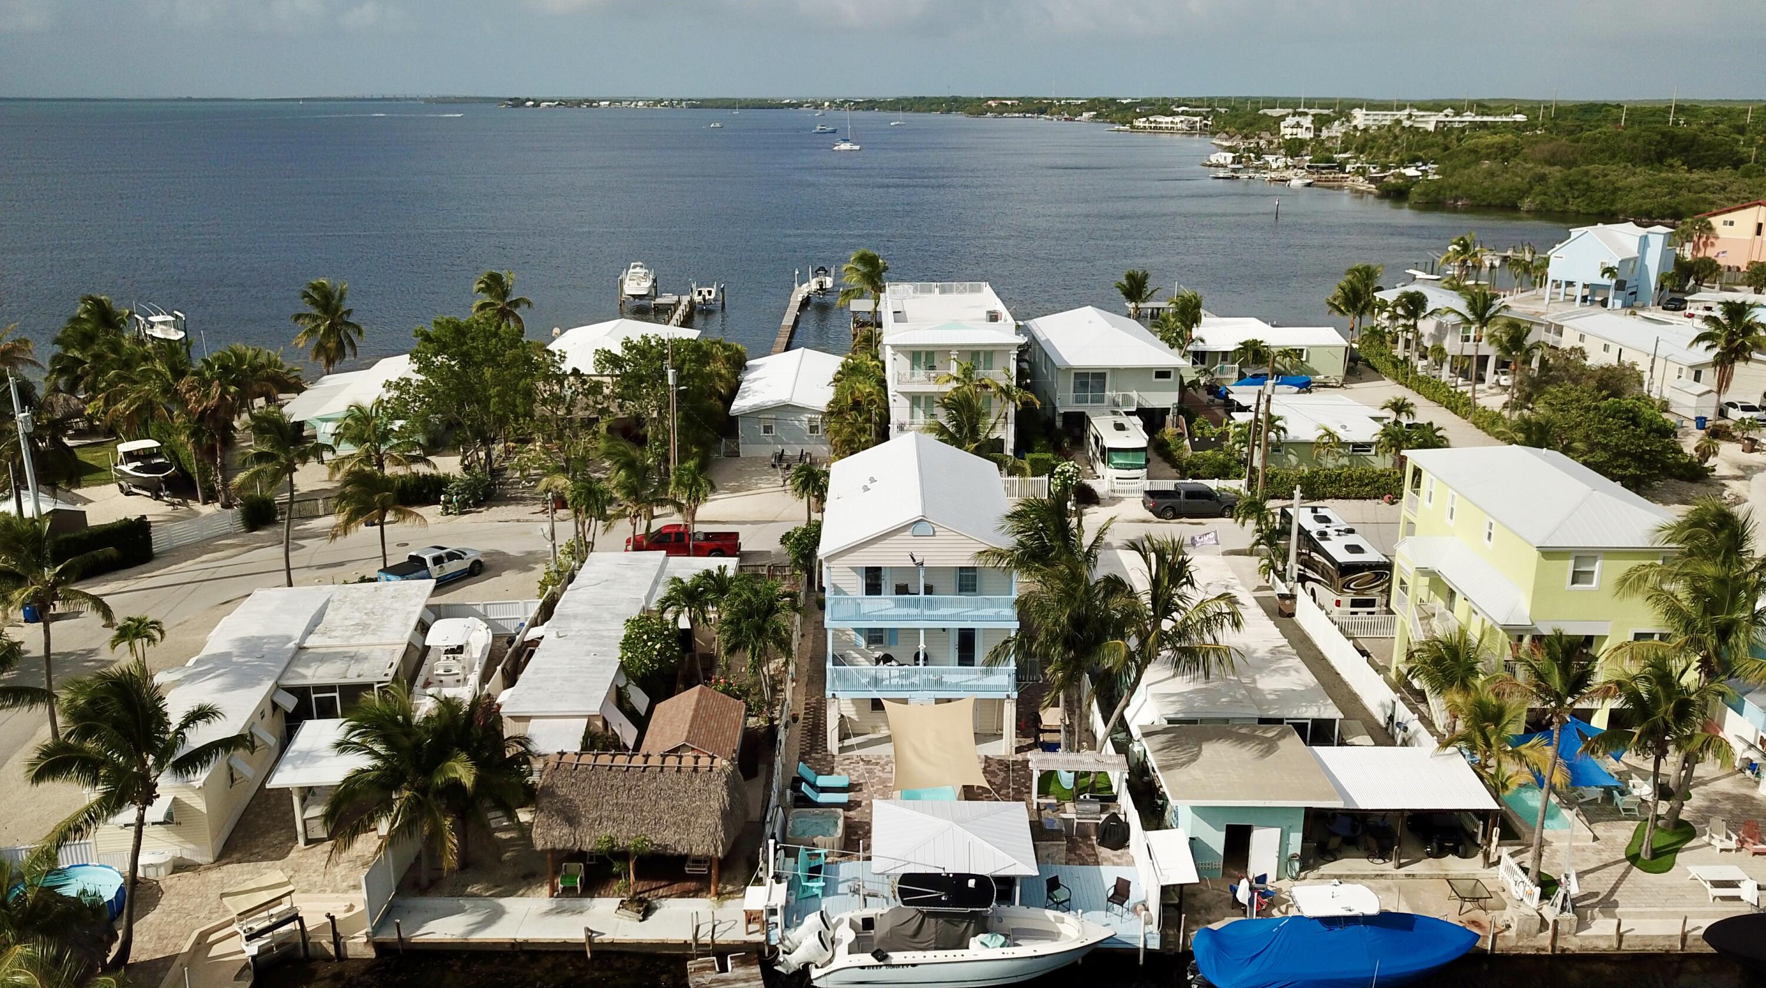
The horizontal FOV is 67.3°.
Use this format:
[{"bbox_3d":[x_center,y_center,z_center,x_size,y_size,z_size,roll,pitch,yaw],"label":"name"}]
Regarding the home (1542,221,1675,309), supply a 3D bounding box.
[{"bbox_3d":[89.200,-28.172,161.822,13.300,9.700,9.800,-16,23,-43],"label":"home"}]

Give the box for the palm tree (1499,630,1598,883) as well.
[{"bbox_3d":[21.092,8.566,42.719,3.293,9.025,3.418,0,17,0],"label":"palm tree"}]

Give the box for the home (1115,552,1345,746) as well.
[{"bbox_3d":[13.792,6.947,58.242,6.419,3.200,18.355,0,17,0],"label":"home"}]

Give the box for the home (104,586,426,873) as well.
[{"bbox_3d":[-23.805,8.427,53.689,8.200,3.300,19.000,-3,17,-9],"label":"home"}]

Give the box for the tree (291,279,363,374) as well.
[{"bbox_3d":[-47.482,-13.411,114.136,6.134,10.056,6.134,0,17,0],"label":"tree"}]

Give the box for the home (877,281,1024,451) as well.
[{"bbox_3d":[4.800,-9.911,101.213,9.600,9.500,23.000,0,17,1],"label":"home"}]

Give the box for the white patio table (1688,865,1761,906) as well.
[{"bbox_3d":[26.600,12.418,42.242,1.700,0.760,1.450,0,17,0],"label":"white patio table"}]

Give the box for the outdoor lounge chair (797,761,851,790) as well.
[{"bbox_3d":[-2.180,10.406,48.444,1.950,0.900,0.720,0,17,0],"label":"outdoor lounge chair"}]

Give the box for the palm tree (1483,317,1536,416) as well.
[{"bbox_3d":[48.200,-9.391,101.892,4.400,8.300,4.400,0,17,0],"label":"palm tree"}]

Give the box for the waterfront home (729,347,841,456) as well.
[{"bbox_3d":[-6.600,-7.102,101.221,8.600,4.300,18.500,0,17,-1],"label":"waterfront home"}]

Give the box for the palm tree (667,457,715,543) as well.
[{"bbox_3d":[-10.100,1.508,70.426,2.600,6.900,2.600,0,17,0],"label":"palm tree"}]

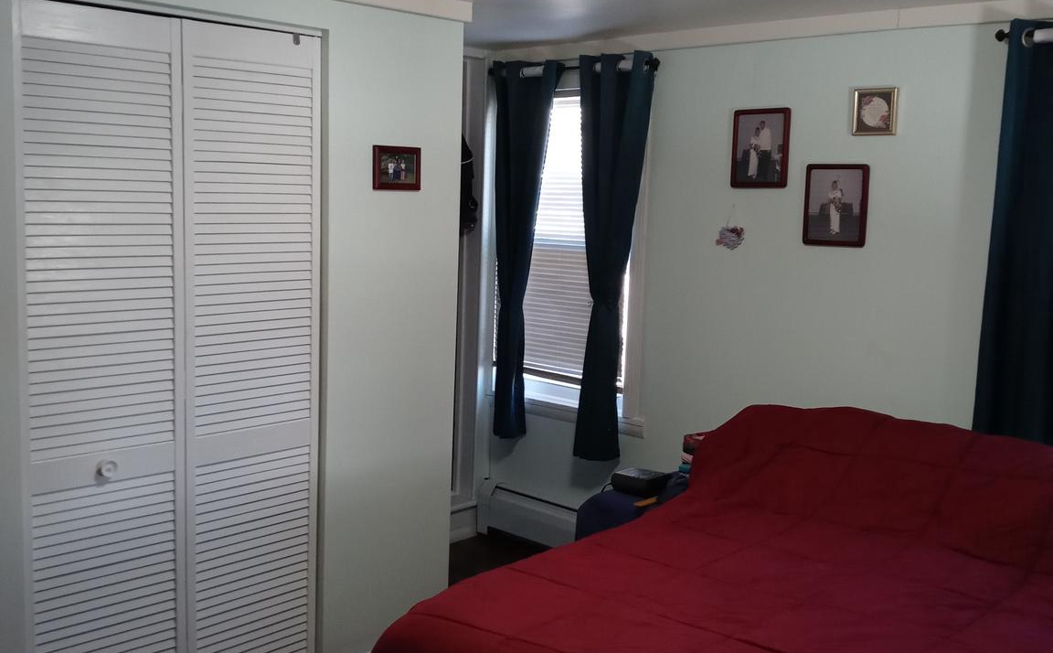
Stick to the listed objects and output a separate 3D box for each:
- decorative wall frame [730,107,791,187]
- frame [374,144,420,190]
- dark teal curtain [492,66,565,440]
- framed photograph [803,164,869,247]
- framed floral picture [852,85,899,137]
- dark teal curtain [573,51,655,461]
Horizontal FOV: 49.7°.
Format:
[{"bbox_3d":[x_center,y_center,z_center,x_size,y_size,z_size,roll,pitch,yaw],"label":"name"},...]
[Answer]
[{"bbox_3d":[0.845,-0.639,4.087,0.235,0.281,0.020,8,9,43],"label":"decorative wall frame"},{"bbox_3d":[-0.408,-0.495,3.572,0.020,0.136,0.190,8,9,43],"label":"frame"},{"bbox_3d":[0.000,-0.316,4.815,0.350,1.590,0.110,8,9,43],"label":"dark teal curtain"},{"bbox_3d":[1.064,-0.414,3.898,0.235,0.281,0.020,8,9,43],"label":"framed photograph"},{"bbox_3d":[1.161,-0.713,3.777,0.156,0.156,0.020,8,9,43],"label":"framed floral picture"},{"bbox_3d":[0.336,-0.263,4.497,0.345,1.600,0.110,8,9,43],"label":"dark teal curtain"}]

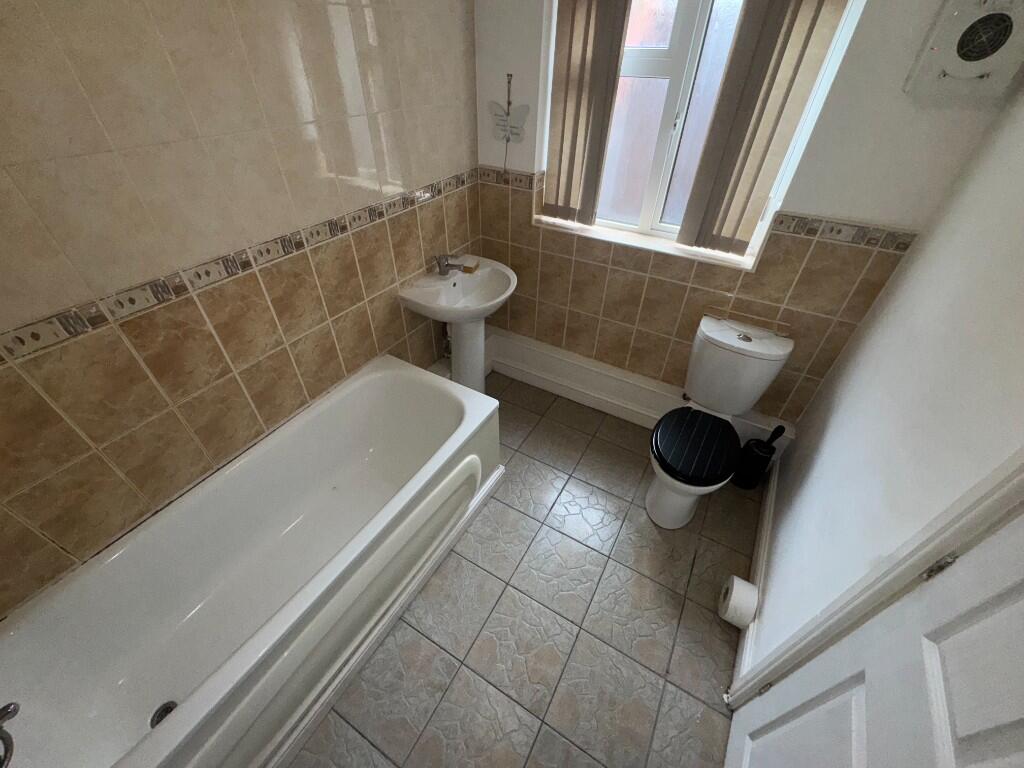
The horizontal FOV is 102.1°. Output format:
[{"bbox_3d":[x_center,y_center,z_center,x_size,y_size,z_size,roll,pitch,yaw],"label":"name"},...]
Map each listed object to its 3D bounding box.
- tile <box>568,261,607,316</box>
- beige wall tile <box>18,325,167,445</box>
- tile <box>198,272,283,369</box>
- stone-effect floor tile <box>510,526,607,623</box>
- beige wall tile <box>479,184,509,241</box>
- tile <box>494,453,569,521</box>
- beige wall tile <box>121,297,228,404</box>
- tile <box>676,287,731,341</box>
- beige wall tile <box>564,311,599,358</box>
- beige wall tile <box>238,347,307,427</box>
[{"bbox_3d":[0.421,-0.525,2.284,0.200,0.300,0.010,21,43,23],"label":"tile"},{"bbox_3d":[-1.119,0.011,1.137,0.010,0.302,0.202,21,43,22],"label":"beige wall tile"},{"bbox_3d":[-0.889,-0.208,1.380,0.010,0.297,0.196,21,43,22],"label":"tile"},{"bbox_3d":[0.212,0.814,1.798,0.330,0.010,0.330,21,43,23],"label":"stone-effect floor tile"},{"bbox_3d":[-0.092,-0.961,2.336,0.194,0.301,0.010,21,44,23],"label":"beige wall tile"},{"bbox_3d":[0.090,0.524,2.140,0.327,0.010,0.327,21,43,23],"label":"tile"},{"bbox_3d":[-1.011,-0.101,1.270,0.010,0.301,0.201,21,43,23],"label":"beige wall tile"},{"bbox_3d":[0.944,-0.326,2.051,0.200,0.300,0.010,21,43,23],"label":"tile"},{"bbox_3d":[0.422,-0.302,2.478,0.200,0.277,0.010,21,44,23],"label":"beige wall tile"},{"bbox_3d":[-0.907,0.021,1.593,0.010,0.300,0.200,21,43,23],"label":"beige wall tile"}]

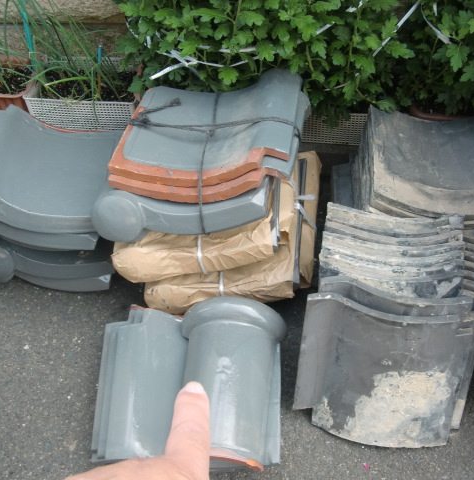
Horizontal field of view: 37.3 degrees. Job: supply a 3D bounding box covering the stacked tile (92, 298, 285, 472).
[{"bbox_3d":[-0.071,0.240,1.216,0.307,0.125,0.295,-1,45,1],"label":"stacked tile"}]

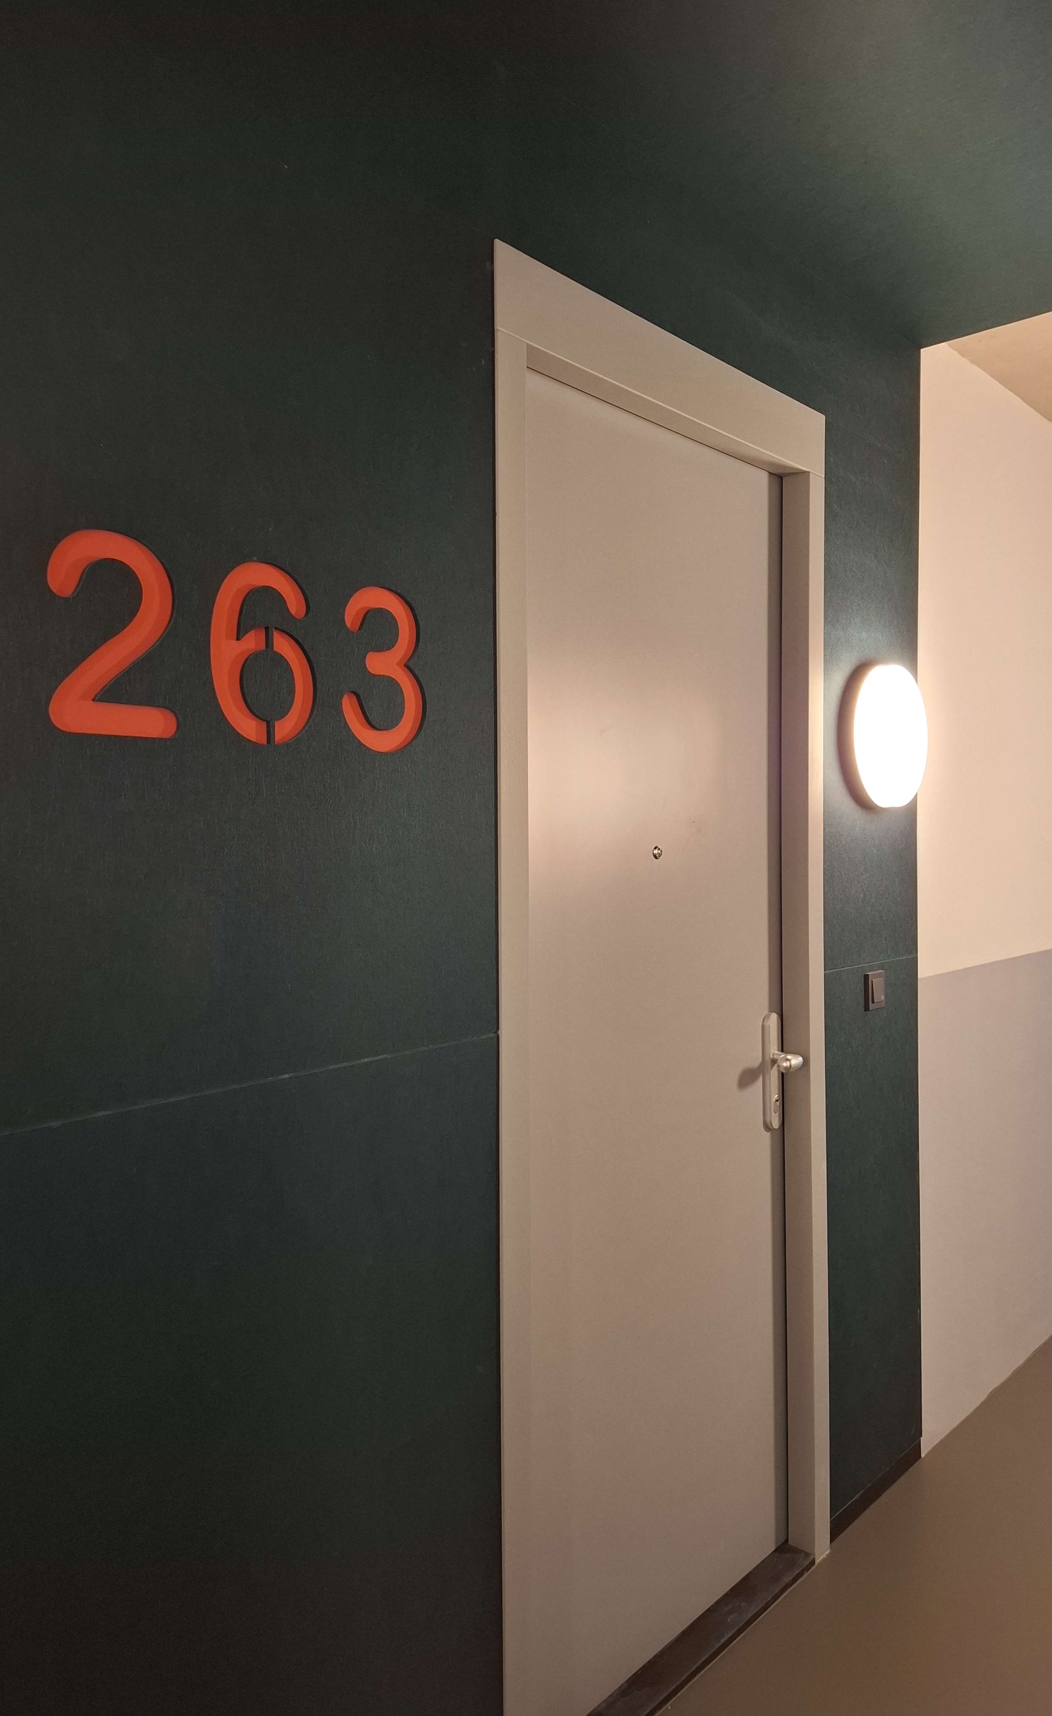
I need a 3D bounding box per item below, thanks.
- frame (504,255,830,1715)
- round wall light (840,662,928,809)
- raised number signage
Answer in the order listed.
[{"bbox_3d":[0.270,0.290,2.123,0.110,2.445,1.004,0,1,43],"label":"frame"},{"bbox_3d":[0.824,-0.276,2.608,0.060,0.335,0.335,0,1,43],"label":"round wall light"},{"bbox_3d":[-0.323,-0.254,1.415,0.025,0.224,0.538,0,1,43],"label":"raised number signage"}]

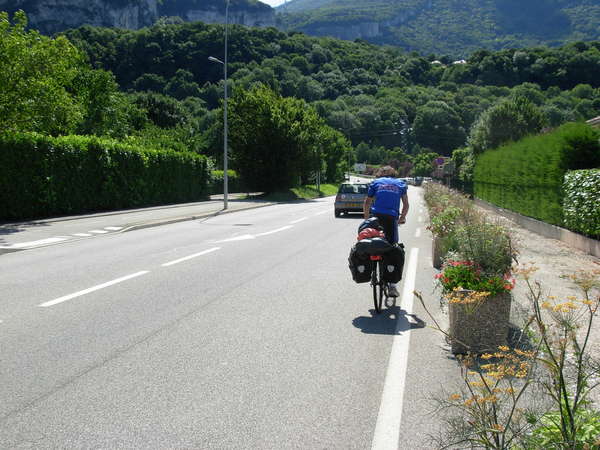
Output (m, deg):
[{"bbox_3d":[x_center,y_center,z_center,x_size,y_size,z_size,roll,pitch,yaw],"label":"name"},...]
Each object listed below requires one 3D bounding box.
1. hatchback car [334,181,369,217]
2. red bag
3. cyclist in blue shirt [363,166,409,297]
[{"bbox_3d":[2.495,-1.075,27.314,1.630,1.390,3.750,1,4,11],"label":"hatchback car"},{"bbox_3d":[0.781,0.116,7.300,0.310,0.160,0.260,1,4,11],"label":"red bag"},{"bbox_3d":[1.030,0.087,7.840,0.560,1.560,0.900,1,4,11],"label":"cyclist in blue shirt"}]

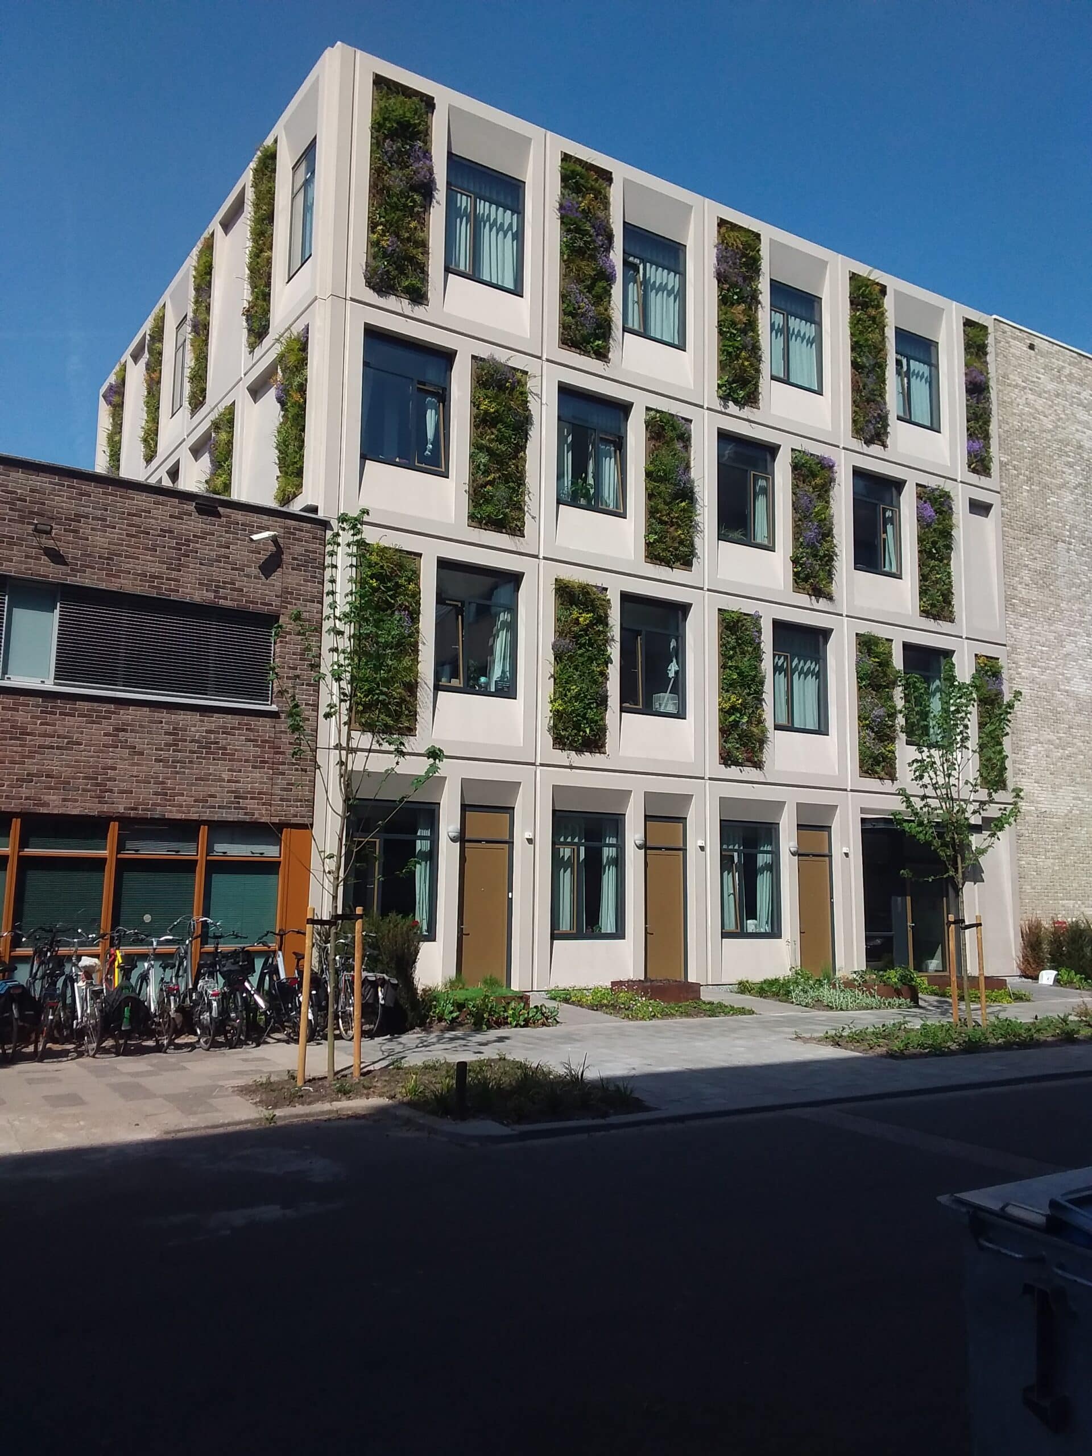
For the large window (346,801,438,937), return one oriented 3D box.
[{"bbox_3d":[-2.324,2.161,17.723,1.503,2.106,0.150,6,-9,-32],"label":"large window"}]

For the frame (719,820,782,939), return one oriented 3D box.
[{"bbox_3d":[3.692,2.772,21.516,1.499,2.106,0.150,6,-9,-32],"label":"frame"}]

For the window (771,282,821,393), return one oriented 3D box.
[{"bbox_3d":[4.973,-7.822,23.669,1.489,2.099,0.150,6,-9,-32],"label":"window"}]

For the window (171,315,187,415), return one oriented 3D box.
[{"bbox_3d":[-7.693,-7.815,25.210,0.150,2.099,1.428,6,-9,-32],"label":"window"}]

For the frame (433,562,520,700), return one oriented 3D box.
[{"bbox_3d":[-1.099,-1.543,19.111,1.440,2.088,0.150,6,-9,-32],"label":"frame"}]

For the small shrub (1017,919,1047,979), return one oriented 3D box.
[{"bbox_3d":[10.189,4.615,24.674,0.640,1.267,0.640,6,-9,-32],"label":"small shrub"}]

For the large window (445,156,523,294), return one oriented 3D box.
[{"bbox_3d":[-1.045,-8.433,19.875,1.489,2.099,0.150,6,-9,-32],"label":"large window"}]

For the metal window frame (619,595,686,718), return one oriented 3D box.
[{"bbox_3d":[1.918,-1.245,21.019,1.447,2.088,0.150,6,-9,-32],"label":"metal window frame"}]

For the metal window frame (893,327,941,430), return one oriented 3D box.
[{"bbox_3d":[7.981,-7.516,25.566,1.489,2.099,0.150,6,-9,-32],"label":"metal window frame"}]

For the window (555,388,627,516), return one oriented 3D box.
[{"bbox_3d":[0.783,-4.786,20.593,1.510,2.063,0.150,6,-9,-32],"label":"window"}]

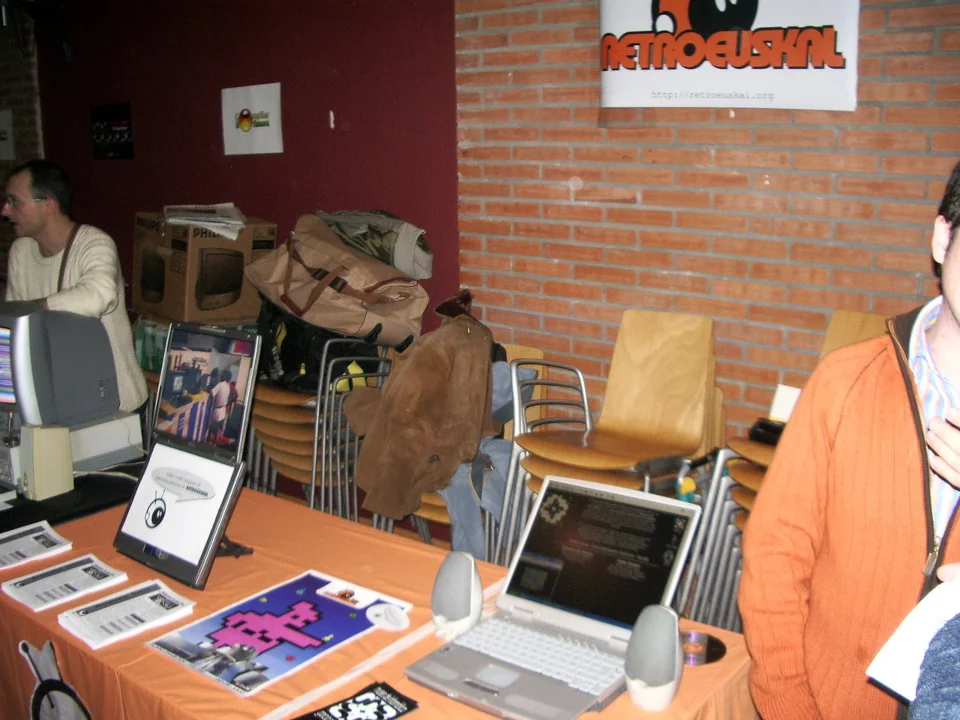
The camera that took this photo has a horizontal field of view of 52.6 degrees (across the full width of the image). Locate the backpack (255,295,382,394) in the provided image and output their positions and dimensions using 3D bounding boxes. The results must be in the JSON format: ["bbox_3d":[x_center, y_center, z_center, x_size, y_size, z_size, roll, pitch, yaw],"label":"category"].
[{"bbox_3d":[-0.571,-0.059,3.450,0.360,0.310,0.240,10,18,38],"label":"backpack"}]

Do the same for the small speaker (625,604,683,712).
[{"bbox_3d":[0.278,0.476,1.555,0.093,0.180,0.090,8,17,33],"label":"small speaker"}]

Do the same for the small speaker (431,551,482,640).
[{"bbox_3d":[-0.043,0.432,1.790,0.093,0.177,0.090,8,17,33],"label":"small speaker"}]

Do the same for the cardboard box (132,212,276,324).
[{"bbox_3d":[-1.125,-0.379,3.950,0.370,0.415,0.440,16,16,34],"label":"cardboard box"}]

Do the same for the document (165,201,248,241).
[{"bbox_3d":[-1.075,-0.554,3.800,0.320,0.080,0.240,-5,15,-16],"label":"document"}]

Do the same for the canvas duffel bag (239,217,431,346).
[{"bbox_3d":[-0.509,-0.277,3.420,0.640,0.275,0.275,29,23,14],"label":"canvas duffel bag"}]

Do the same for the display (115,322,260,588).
[{"bbox_3d":[-0.660,0.195,2.185,0.352,0.515,0.215,10,16,41],"label":"display"}]

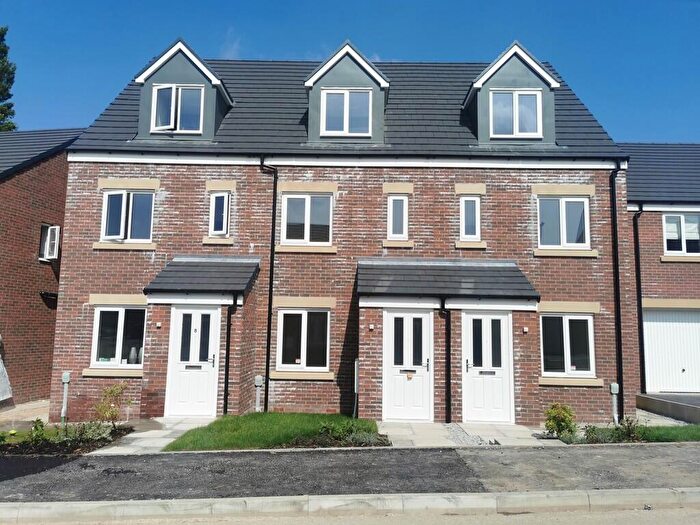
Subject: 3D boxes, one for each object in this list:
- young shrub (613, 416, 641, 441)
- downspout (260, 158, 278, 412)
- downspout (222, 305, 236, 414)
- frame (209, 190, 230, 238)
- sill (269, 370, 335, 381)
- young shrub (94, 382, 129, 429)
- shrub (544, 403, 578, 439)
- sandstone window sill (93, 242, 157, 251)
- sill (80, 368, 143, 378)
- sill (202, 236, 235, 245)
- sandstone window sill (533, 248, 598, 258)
[{"bbox_3d":[4.332,2.607,8.524,0.420,0.390,0.420,1,-6,1],"label":"young shrub"},{"bbox_3d":[-1.780,0.421,11.561,0.388,5.360,0.200,1,-6,1],"label":"downspout"},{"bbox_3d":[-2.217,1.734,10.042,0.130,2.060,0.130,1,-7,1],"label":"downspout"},{"bbox_3d":[-2.864,-1.073,12.043,0.460,1.030,0.130,1,-7,1],"label":"frame"},{"bbox_3d":[-1.004,2.387,11.578,1.360,0.140,0.140,1,-7,1],"label":"sill"},{"bbox_3d":[-4.074,2.444,9.323,0.560,0.790,0.520,1,-7,1],"label":"young shrub"},{"bbox_3d":[3.153,2.366,8.180,0.480,0.540,0.470,1,-7,1],"label":"shrub"},{"bbox_3d":[-4.832,-0.331,11.804,1.366,0.150,0.150,1,-6,1],"label":"sandstone window sill"},{"bbox_3d":[-4.934,2.326,11.509,1.343,0.158,0.150,1,-6,1],"label":"sill"},{"bbox_3d":[-2.864,-0.470,11.958,0.690,0.140,0.140,1,-7,1],"label":"sill"},{"bbox_3d":[4.634,-0.192,11.807,1.375,0.145,0.150,1,-7,1],"label":"sandstone window sill"}]

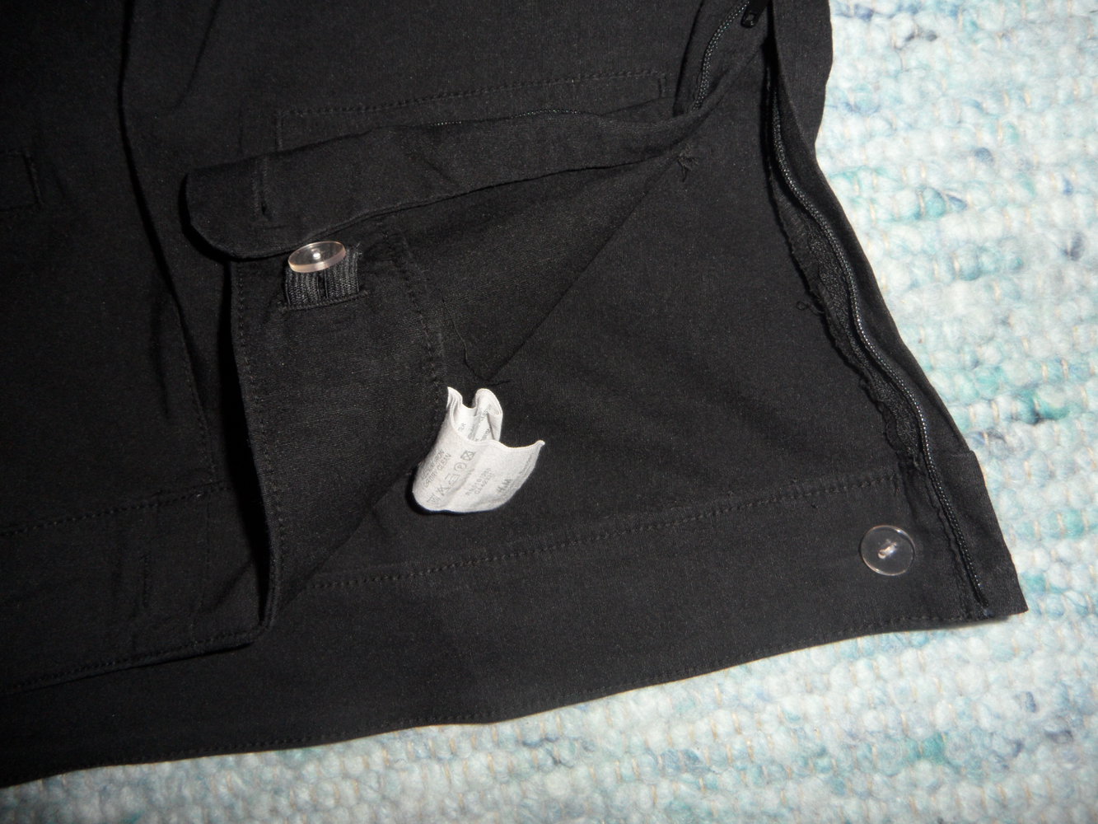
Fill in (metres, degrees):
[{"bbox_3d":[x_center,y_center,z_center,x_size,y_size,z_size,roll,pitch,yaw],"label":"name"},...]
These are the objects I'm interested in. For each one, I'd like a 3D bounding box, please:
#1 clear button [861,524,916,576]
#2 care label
[{"bbox_3d":[0.100,0.041,0.225,0.015,0.003,0.015,0,82,6],"label":"clear button"},{"bbox_3d":[-0.020,0.011,0.212,0.030,0.018,0.026,30,125,0],"label":"care label"}]

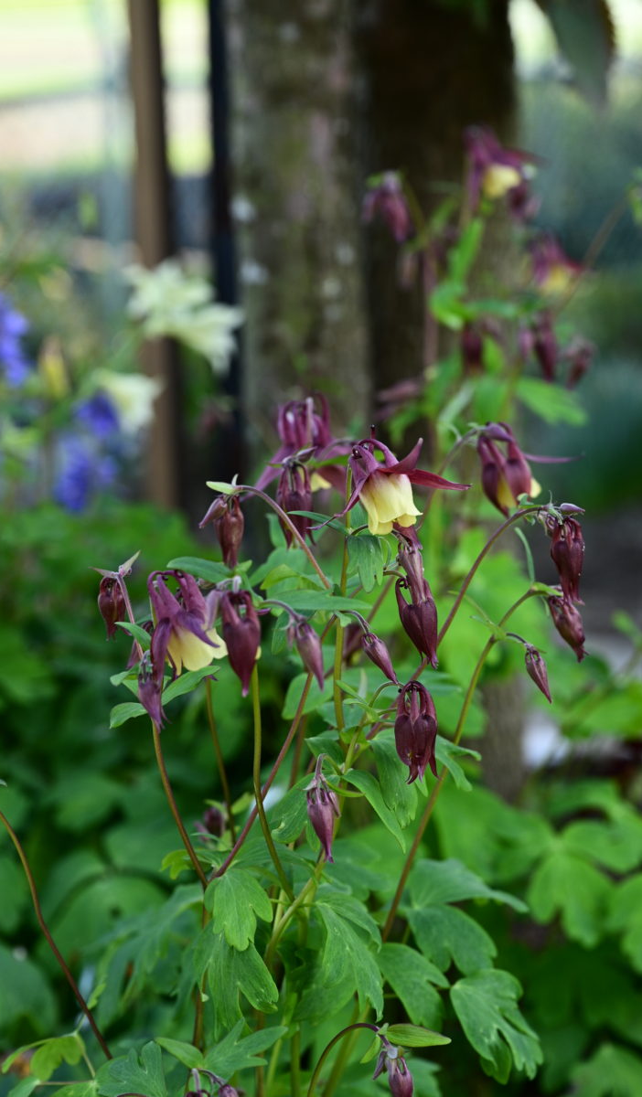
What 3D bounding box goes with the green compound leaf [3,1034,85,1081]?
[{"bbox_3d":[-0.103,0.190,0.760,0.030,0.017,0.021,-1,15,0],"label":"green compound leaf"}]

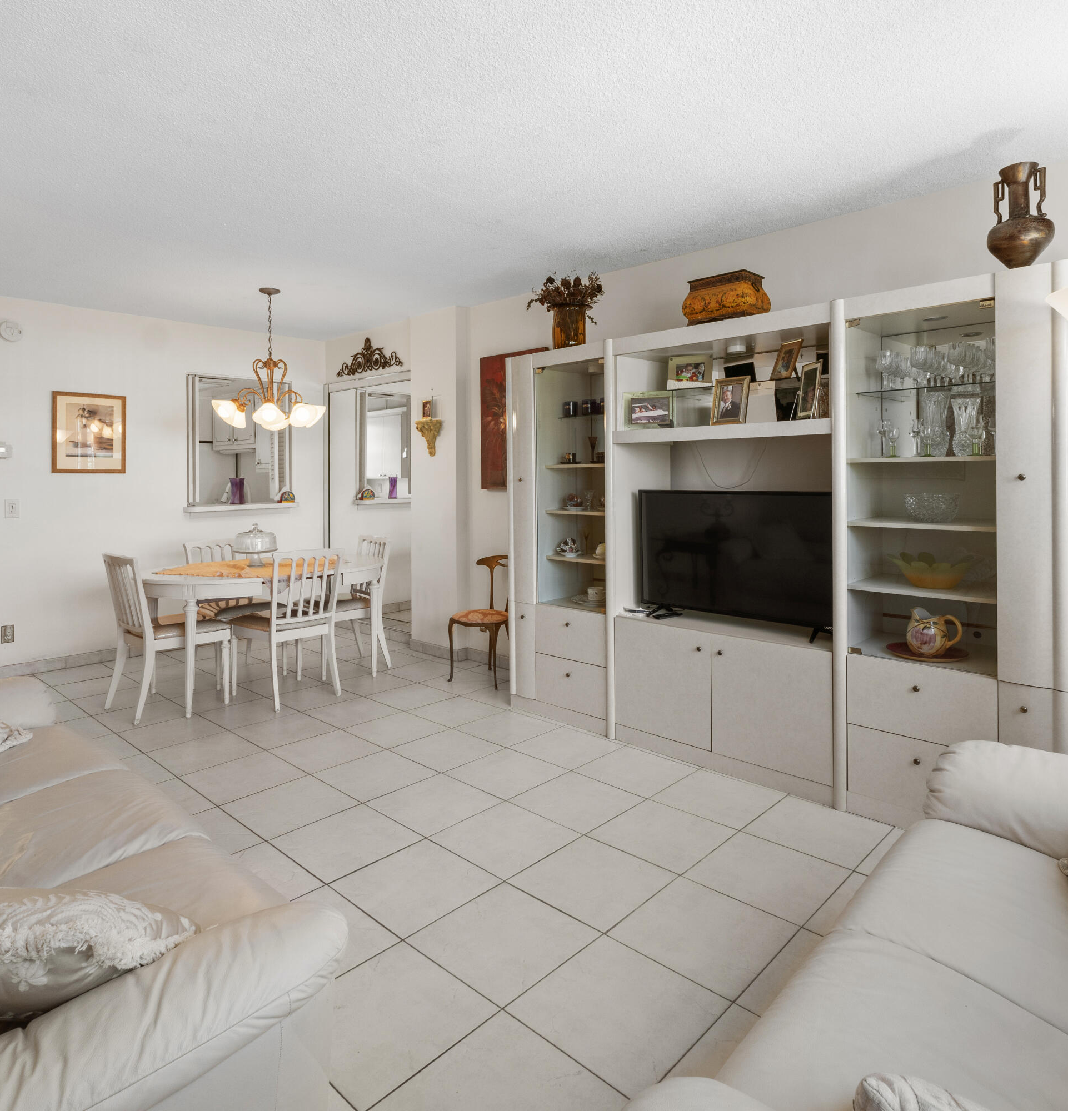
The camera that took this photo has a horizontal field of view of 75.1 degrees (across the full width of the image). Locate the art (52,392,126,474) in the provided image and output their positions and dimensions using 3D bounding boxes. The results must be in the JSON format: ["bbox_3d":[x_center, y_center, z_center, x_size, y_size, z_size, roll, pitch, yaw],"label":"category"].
[{"bbox_3d":[-3.207,-0.879,5.030,0.025,0.572,0.473,5,8,43],"label":"art"}]

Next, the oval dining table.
[{"bbox_3d":[-1.765,0.463,4.647,1.580,0.755,0.940,-5,7,-42],"label":"oval dining table"}]

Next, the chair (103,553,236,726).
[{"bbox_3d":[-2.223,0.447,4.184,0.470,0.895,0.550,5,7,44],"label":"chair"}]

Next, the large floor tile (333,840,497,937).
[{"bbox_3d":[-0.373,1.044,2.203,0.390,0.012,0.390,5,8,43],"label":"large floor tile"}]

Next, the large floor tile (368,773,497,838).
[{"bbox_3d":[-0.406,1.013,2.844,0.403,0.010,0.403,5,8,43],"label":"large floor tile"}]

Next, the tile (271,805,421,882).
[{"bbox_3d":[-0.665,1.019,2.475,0.390,0.012,0.390,5,8,43],"label":"tile"}]

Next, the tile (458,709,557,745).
[{"bbox_3d":[-0.144,0.928,3.705,0.402,0.012,0.404,5,7,42],"label":"tile"}]

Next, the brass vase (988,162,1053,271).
[{"bbox_3d":[1.687,-1.161,2.410,0.193,0.352,0.197,-5,7,-43],"label":"brass vase"}]

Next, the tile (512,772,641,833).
[{"bbox_3d":[0.172,1.006,2.864,0.403,0.010,0.403,5,8,43],"label":"tile"}]

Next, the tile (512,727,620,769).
[{"bbox_3d":[0.167,0.970,3.503,0.415,0.010,0.415,5,7,44],"label":"tile"}]

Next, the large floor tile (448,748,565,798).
[{"bbox_3d":[-0.119,0.961,3.057,0.390,0.012,0.390,5,8,43],"label":"large floor tile"}]

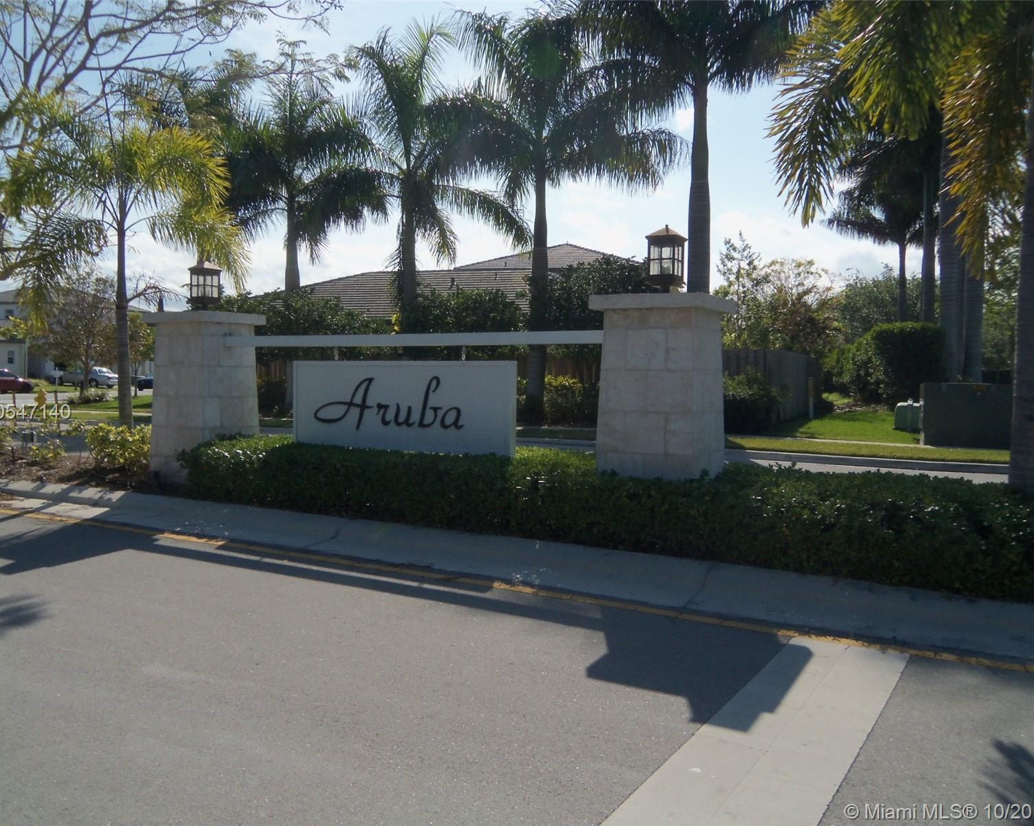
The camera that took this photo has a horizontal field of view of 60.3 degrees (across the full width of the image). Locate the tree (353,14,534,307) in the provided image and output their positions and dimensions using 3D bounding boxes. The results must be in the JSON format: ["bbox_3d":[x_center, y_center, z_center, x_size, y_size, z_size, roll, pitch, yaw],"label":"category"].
[{"bbox_3d":[-2.355,-5.559,26.079,5.200,11.562,5.000,0,3,-5],"label":"tree"}]

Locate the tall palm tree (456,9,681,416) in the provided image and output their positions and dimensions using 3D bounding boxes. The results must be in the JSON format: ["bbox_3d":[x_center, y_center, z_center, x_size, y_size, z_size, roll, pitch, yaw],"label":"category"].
[{"bbox_3d":[1.058,-4.778,21.997,5.900,9.943,5.700,1,3,0],"label":"tall palm tree"}]

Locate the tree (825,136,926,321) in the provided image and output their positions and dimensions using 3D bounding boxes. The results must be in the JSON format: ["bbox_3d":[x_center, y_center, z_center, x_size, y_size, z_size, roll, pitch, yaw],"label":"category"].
[{"bbox_3d":[15.402,-5.733,36.262,5.700,10.753,5.700,1,3,0],"label":"tree"}]

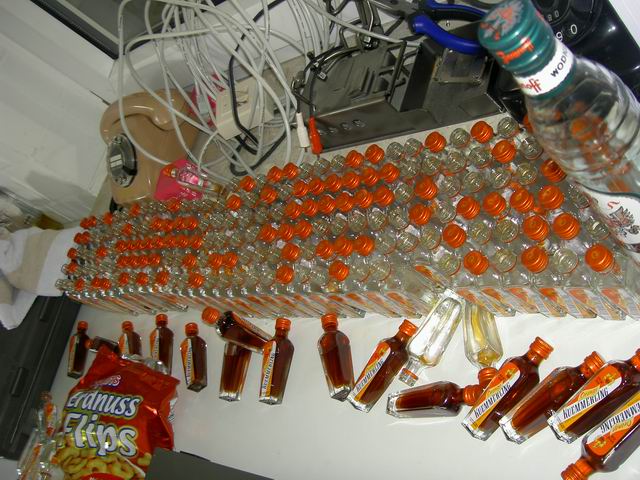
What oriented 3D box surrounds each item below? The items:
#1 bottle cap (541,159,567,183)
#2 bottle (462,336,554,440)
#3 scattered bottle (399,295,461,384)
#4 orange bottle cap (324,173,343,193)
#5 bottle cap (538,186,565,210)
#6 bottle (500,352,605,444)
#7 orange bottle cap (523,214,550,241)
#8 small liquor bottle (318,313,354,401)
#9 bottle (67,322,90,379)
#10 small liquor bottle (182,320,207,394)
[{"bbox_3d":[0.190,-0.056,0.585,0.018,0.012,0.018,-6,61,45],"label":"bottle cap"},{"bbox_3d":[0.163,0.127,0.623,0.098,0.025,0.025,-54,39,7],"label":"bottle"},{"bbox_3d":[0.109,0.095,0.700,0.025,0.025,0.097,26,85,51],"label":"scattered bottle"},{"bbox_3d":[0.013,-0.056,0.707,0.016,0.010,0.016,-5,64,46],"label":"orange bottle cap"},{"bbox_3d":[0.178,-0.033,0.555,0.018,0.010,0.018,-6,58,43],"label":"bottle cap"},{"bbox_3d":[0.178,0.118,0.546,0.093,0.024,0.024,-47,41,16],"label":"bottle"},{"bbox_3d":[0.165,-0.009,0.551,0.018,0.010,0.018,-6,58,43],"label":"orange bottle cap"},{"bbox_3d":[0.015,0.116,0.743,0.024,0.024,0.093,-33,43,26],"label":"small liquor bottle"},{"bbox_3d":[-0.372,0.167,1.117,0.024,0.024,0.093,-29,48,33],"label":"bottle"},{"bbox_3d":[-0.156,0.143,0.902,0.024,0.024,0.093,-37,41,21],"label":"small liquor bottle"}]

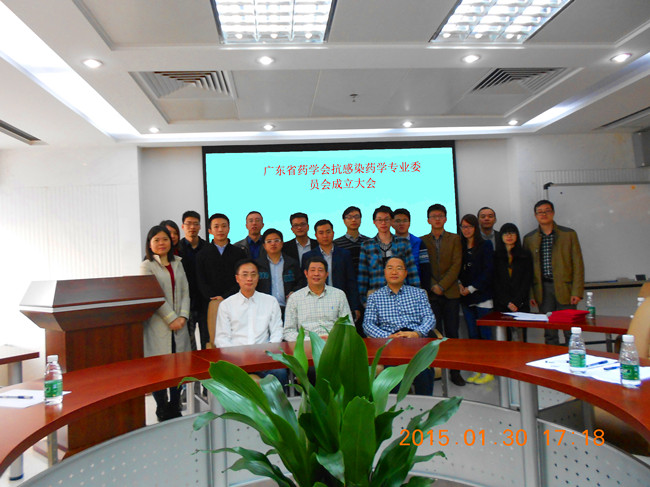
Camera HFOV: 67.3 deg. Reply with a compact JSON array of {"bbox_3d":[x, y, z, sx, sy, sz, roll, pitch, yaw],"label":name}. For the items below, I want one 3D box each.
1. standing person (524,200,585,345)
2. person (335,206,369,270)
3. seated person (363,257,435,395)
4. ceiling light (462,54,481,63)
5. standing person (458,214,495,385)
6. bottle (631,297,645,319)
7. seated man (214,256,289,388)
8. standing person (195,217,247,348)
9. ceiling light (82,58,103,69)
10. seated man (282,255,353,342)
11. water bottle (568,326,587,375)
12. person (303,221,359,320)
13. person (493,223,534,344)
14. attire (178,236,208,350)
[{"bbox_3d":[2.201,0.439,4.700,0.560,1.690,0.320,-4,-2,21],"label":"standing person"},{"bbox_3d":[0.313,0.515,4.850,0.480,1.740,0.290,-3,-2,3],"label":"person"},{"bbox_3d":[0.511,0.710,3.300,0.550,1.250,0.750,-3,-2,5],"label":"seated person"},{"bbox_3d":[0.946,-1.200,3.151,0.115,0.035,0.115,-3,-2,-6],"label":"ceiling light"},{"bbox_3d":[1.505,0.526,4.800,0.420,1.620,0.310,-5,-3,38],"label":"standing person"},{"bbox_3d":[1.841,0.399,2.830,0.060,0.178,0.060,-3,-2,17],"label":"bottle"},{"bbox_3d":[-0.489,0.745,3.250,0.510,1.270,0.750,-3,-2,-7],"label":"seated man"},{"bbox_3d":[-0.908,0.584,4.320,0.480,1.710,0.300,-2,-2,-12],"label":"standing person"},{"bbox_3d":[-1.376,-1.077,2.886,0.122,0.040,0.122,-3,-2,-6],"label":"ceiling light"},{"bbox_3d":[-0.026,0.726,3.400,0.530,1.270,0.750,-3,-2,-2],"label":"seated man"},{"bbox_3d":[0.964,0.406,1.860,0.064,0.172,0.064,-3,-2,0],"label":"water bottle"},{"bbox_3d":[0.061,0.585,4.300,0.520,1.610,0.310,-3,-2,3],"label":"person"},{"bbox_3d":[1.758,0.552,4.550,0.430,1.500,0.280,-3,-2,17],"label":"person"},{"bbox_3d":[-1.192,0.675,4.500,0.480,1.470,0.280,-2,-2,-14],"label":"attire"}]

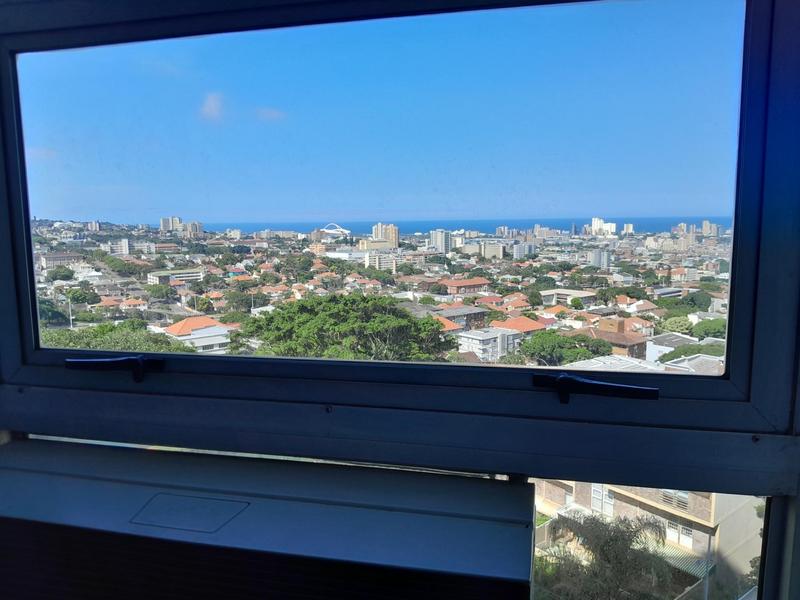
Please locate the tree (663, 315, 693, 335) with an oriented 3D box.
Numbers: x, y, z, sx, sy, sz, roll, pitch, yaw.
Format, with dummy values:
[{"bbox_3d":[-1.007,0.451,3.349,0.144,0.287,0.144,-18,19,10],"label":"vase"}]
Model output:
[{"bbox_3d":[82.200,8.000,178.000,8.500,7.000,8.200,1,8,15],"label":"tree"}]

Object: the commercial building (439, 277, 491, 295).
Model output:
[{"bbox_3d":[45.947,-10.164,427.417,34.538,9.257,14.506,-5,9,-28],"label":"commercial building"}]

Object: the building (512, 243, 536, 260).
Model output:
[{"bbox_3d":[300.420,-116.310,1450.000,50.000,36.000,30.000,1,8,15],"label":"building"}]

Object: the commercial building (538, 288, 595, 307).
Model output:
[{"bbox_3d":[86.970,-1.300,312.000,14.000,7.000,25.000,-8,10,-40],"label":"commercial building"}]

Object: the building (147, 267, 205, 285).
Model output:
[{"bbox_3d":[-170.740,-18.183,458.930,38.000,10.300,14.000,-7,10,-37],"label":"building"}]

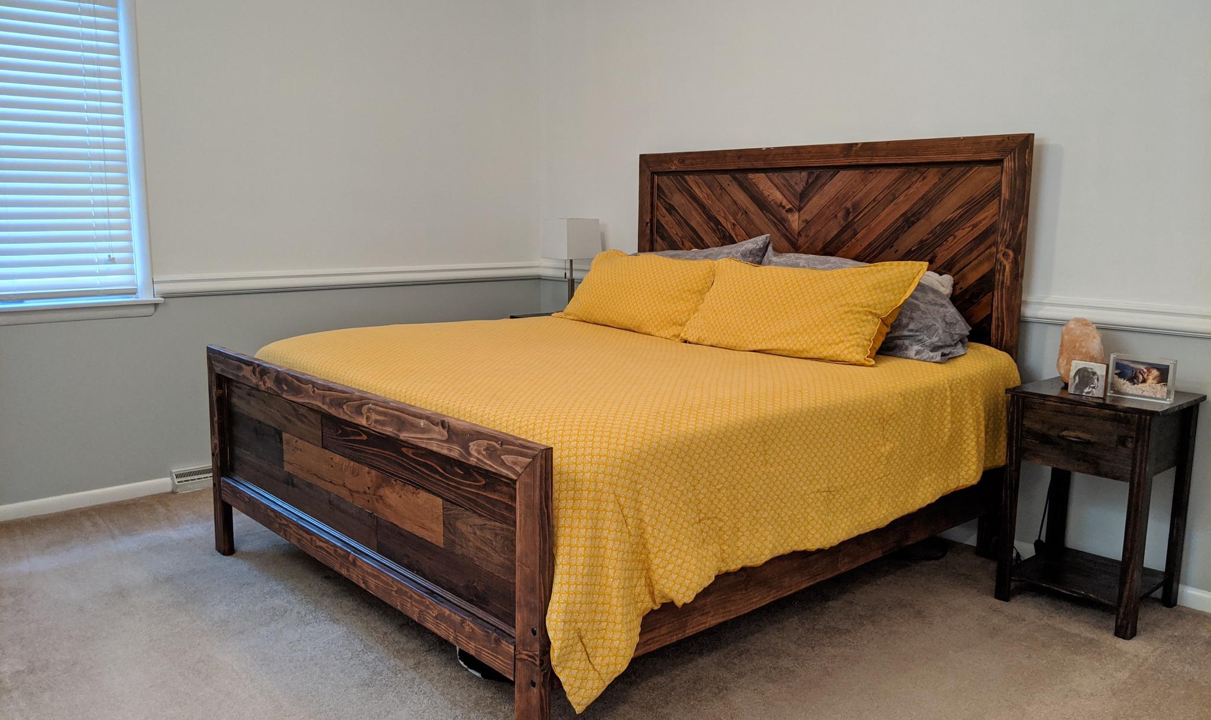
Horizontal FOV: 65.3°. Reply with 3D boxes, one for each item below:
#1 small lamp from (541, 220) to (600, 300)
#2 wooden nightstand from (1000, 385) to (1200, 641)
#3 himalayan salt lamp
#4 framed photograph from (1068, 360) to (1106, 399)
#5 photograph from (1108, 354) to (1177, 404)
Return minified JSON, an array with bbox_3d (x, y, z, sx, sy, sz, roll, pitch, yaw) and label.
[{"bbox_3d":[-0.185,-0.478,4.987,0.213,0.522,0.213,-7,12,-41],"label":"small lamp"},{"bbox_3d":[1.592,0.453,3.075,0.404,0.704,0.452,-7,12,-41],"label":"wooden nightstand"},{"bbox_3d":[1.562,-0.024,3.101,0.136,0.230,0.144,-7,12,-41],"label":"himalayan salt lamp"},{"bbox_3d":[1.518,0.060,2.964,0.024,0.105,0.103,-7,12,-41],"label":"framed photograph"},{"bbox_3d":[1.658,0.056,2.919,0.027,0.128,0.180,-7,12,-41],"label":"photograph"}]

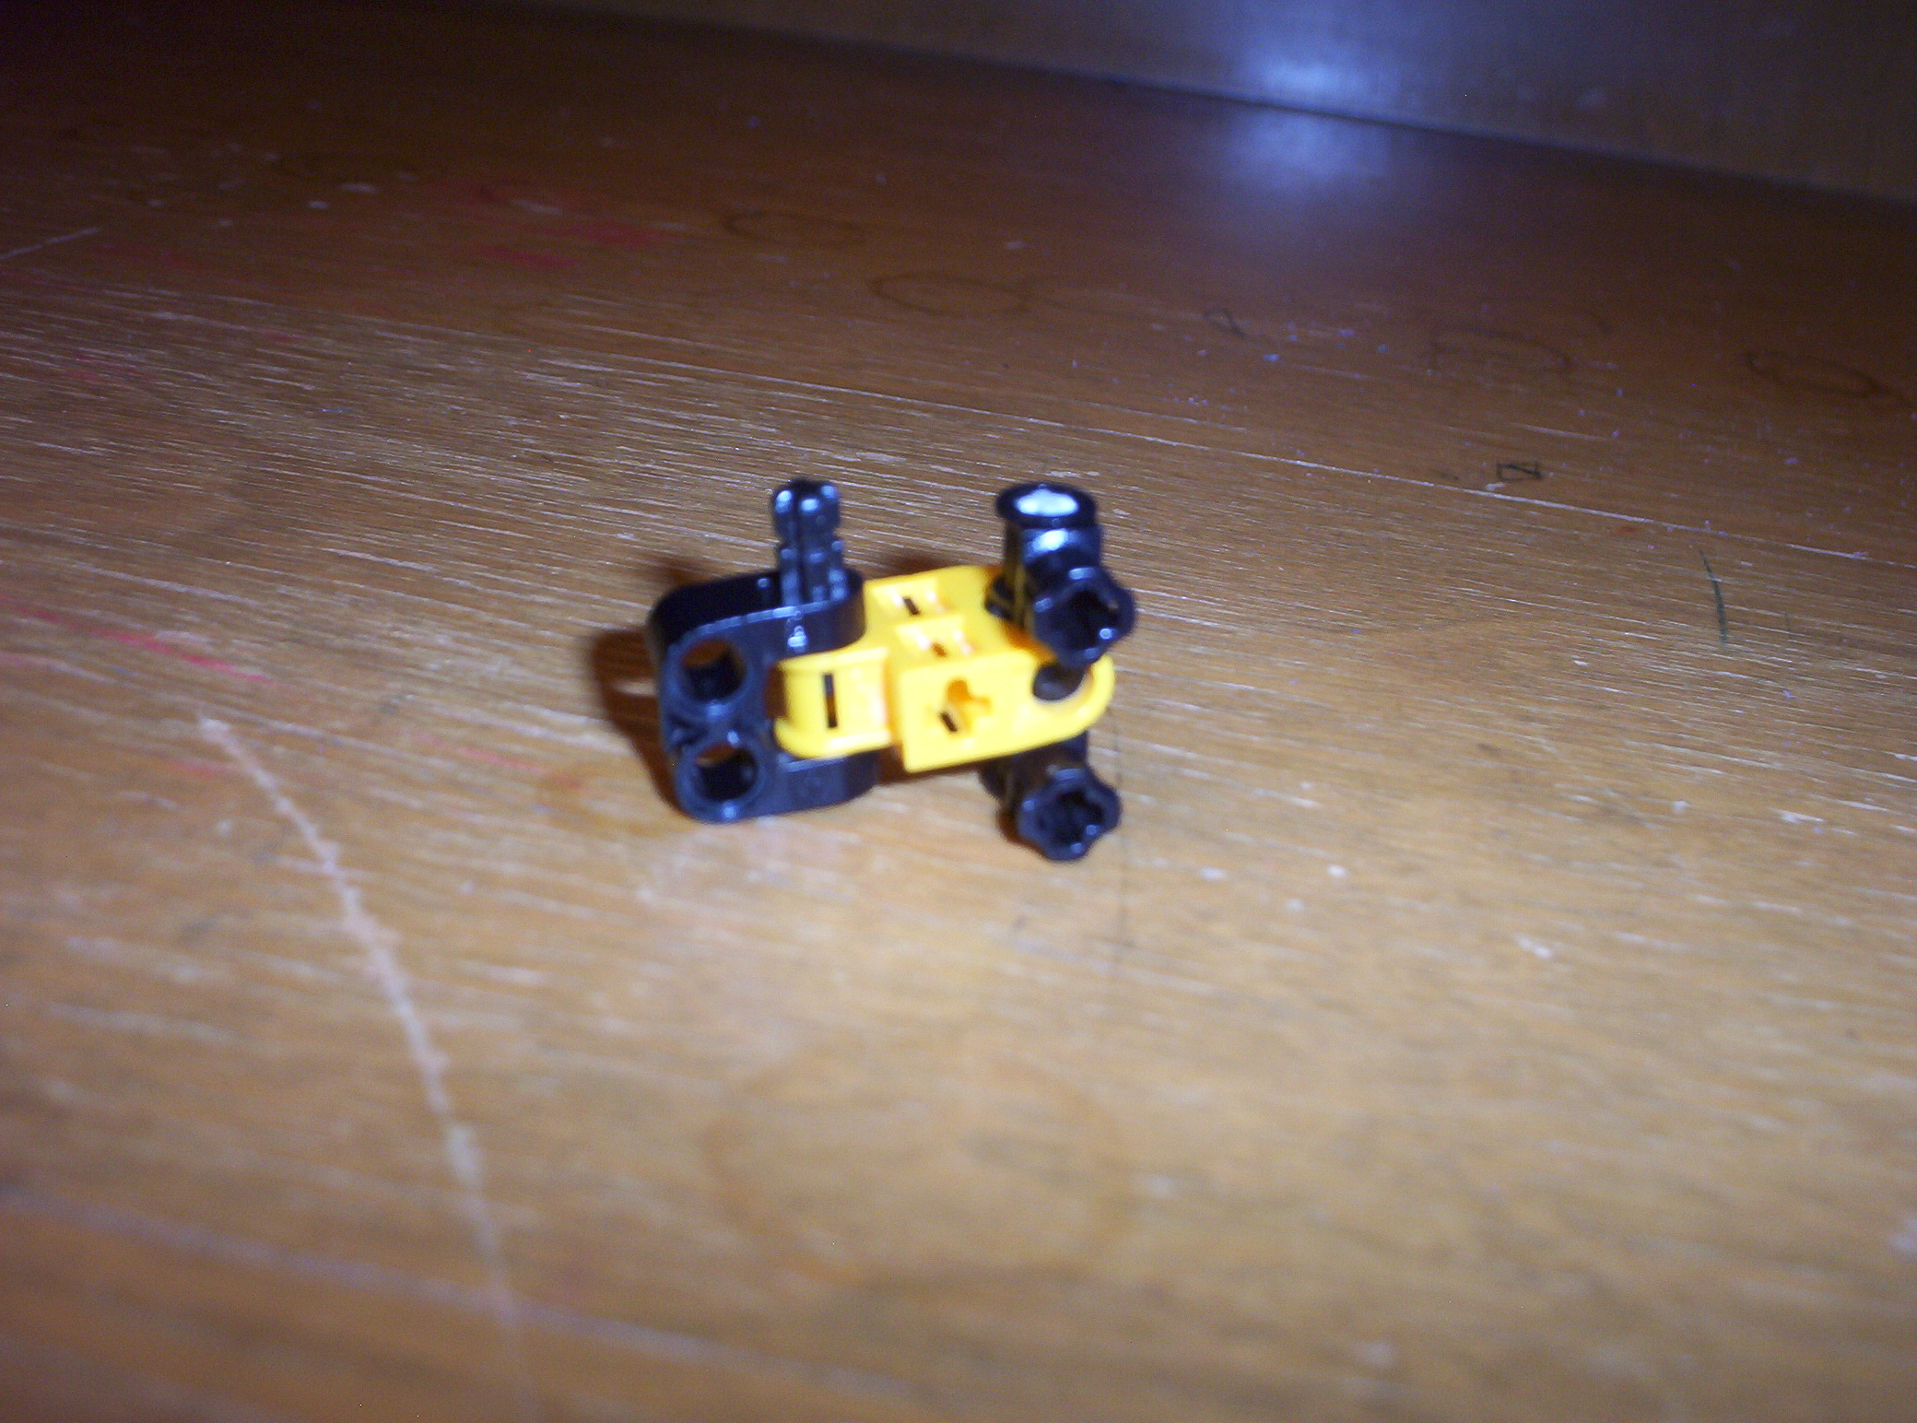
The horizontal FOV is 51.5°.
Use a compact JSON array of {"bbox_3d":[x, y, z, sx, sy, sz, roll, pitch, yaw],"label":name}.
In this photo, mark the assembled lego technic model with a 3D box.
[{"bbox_3d":[-0.005,-0.004,0.146,0.034,0.026,0.022,1,27,-15],"label":"assembled lego technic model"}]

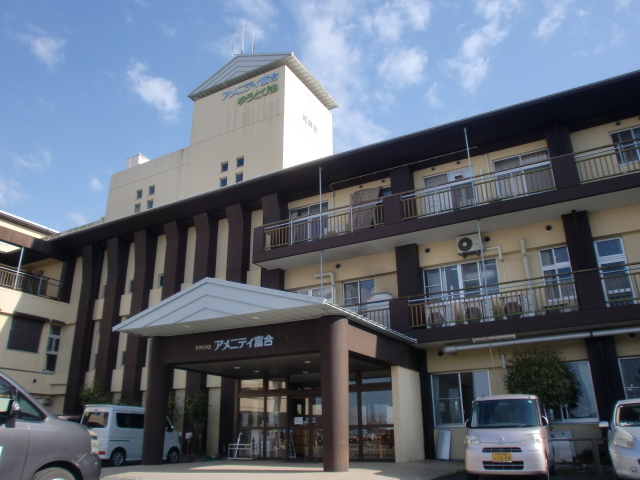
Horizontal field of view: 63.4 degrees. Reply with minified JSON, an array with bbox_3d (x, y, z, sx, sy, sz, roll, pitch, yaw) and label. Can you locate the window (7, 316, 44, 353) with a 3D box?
[{"bbox_3d":[-13.681,4.446,24.174,0.120,1.530,1.580,-11,-23,26],"label":"window"}]

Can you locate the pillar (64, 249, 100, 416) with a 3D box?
[{"bbox_3d":[-10.525,4.584,22.735,0.682,9.159,0.738,-12,-23,26],"label":"pillar"}]

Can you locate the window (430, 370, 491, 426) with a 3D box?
[{"bbox_3d":[4.411,4.945,16.067,1.830,1.630,0.120,-11,-23,26],"label":"window"}]

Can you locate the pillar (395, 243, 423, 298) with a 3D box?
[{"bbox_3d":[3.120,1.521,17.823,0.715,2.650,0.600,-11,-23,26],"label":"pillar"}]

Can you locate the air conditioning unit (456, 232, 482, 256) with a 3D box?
[{"bbox_3d":[4.988,0.183,17.131,0.790,0.590,0.310,-11,-23,26],"label":"air conditioning unit"}]

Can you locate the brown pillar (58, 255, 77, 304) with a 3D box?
[{"bbox_3d":[-12.137,1.882,24.812,0.383,2.386,0.511,-12,-23,26],"label":"brown pillar"}]

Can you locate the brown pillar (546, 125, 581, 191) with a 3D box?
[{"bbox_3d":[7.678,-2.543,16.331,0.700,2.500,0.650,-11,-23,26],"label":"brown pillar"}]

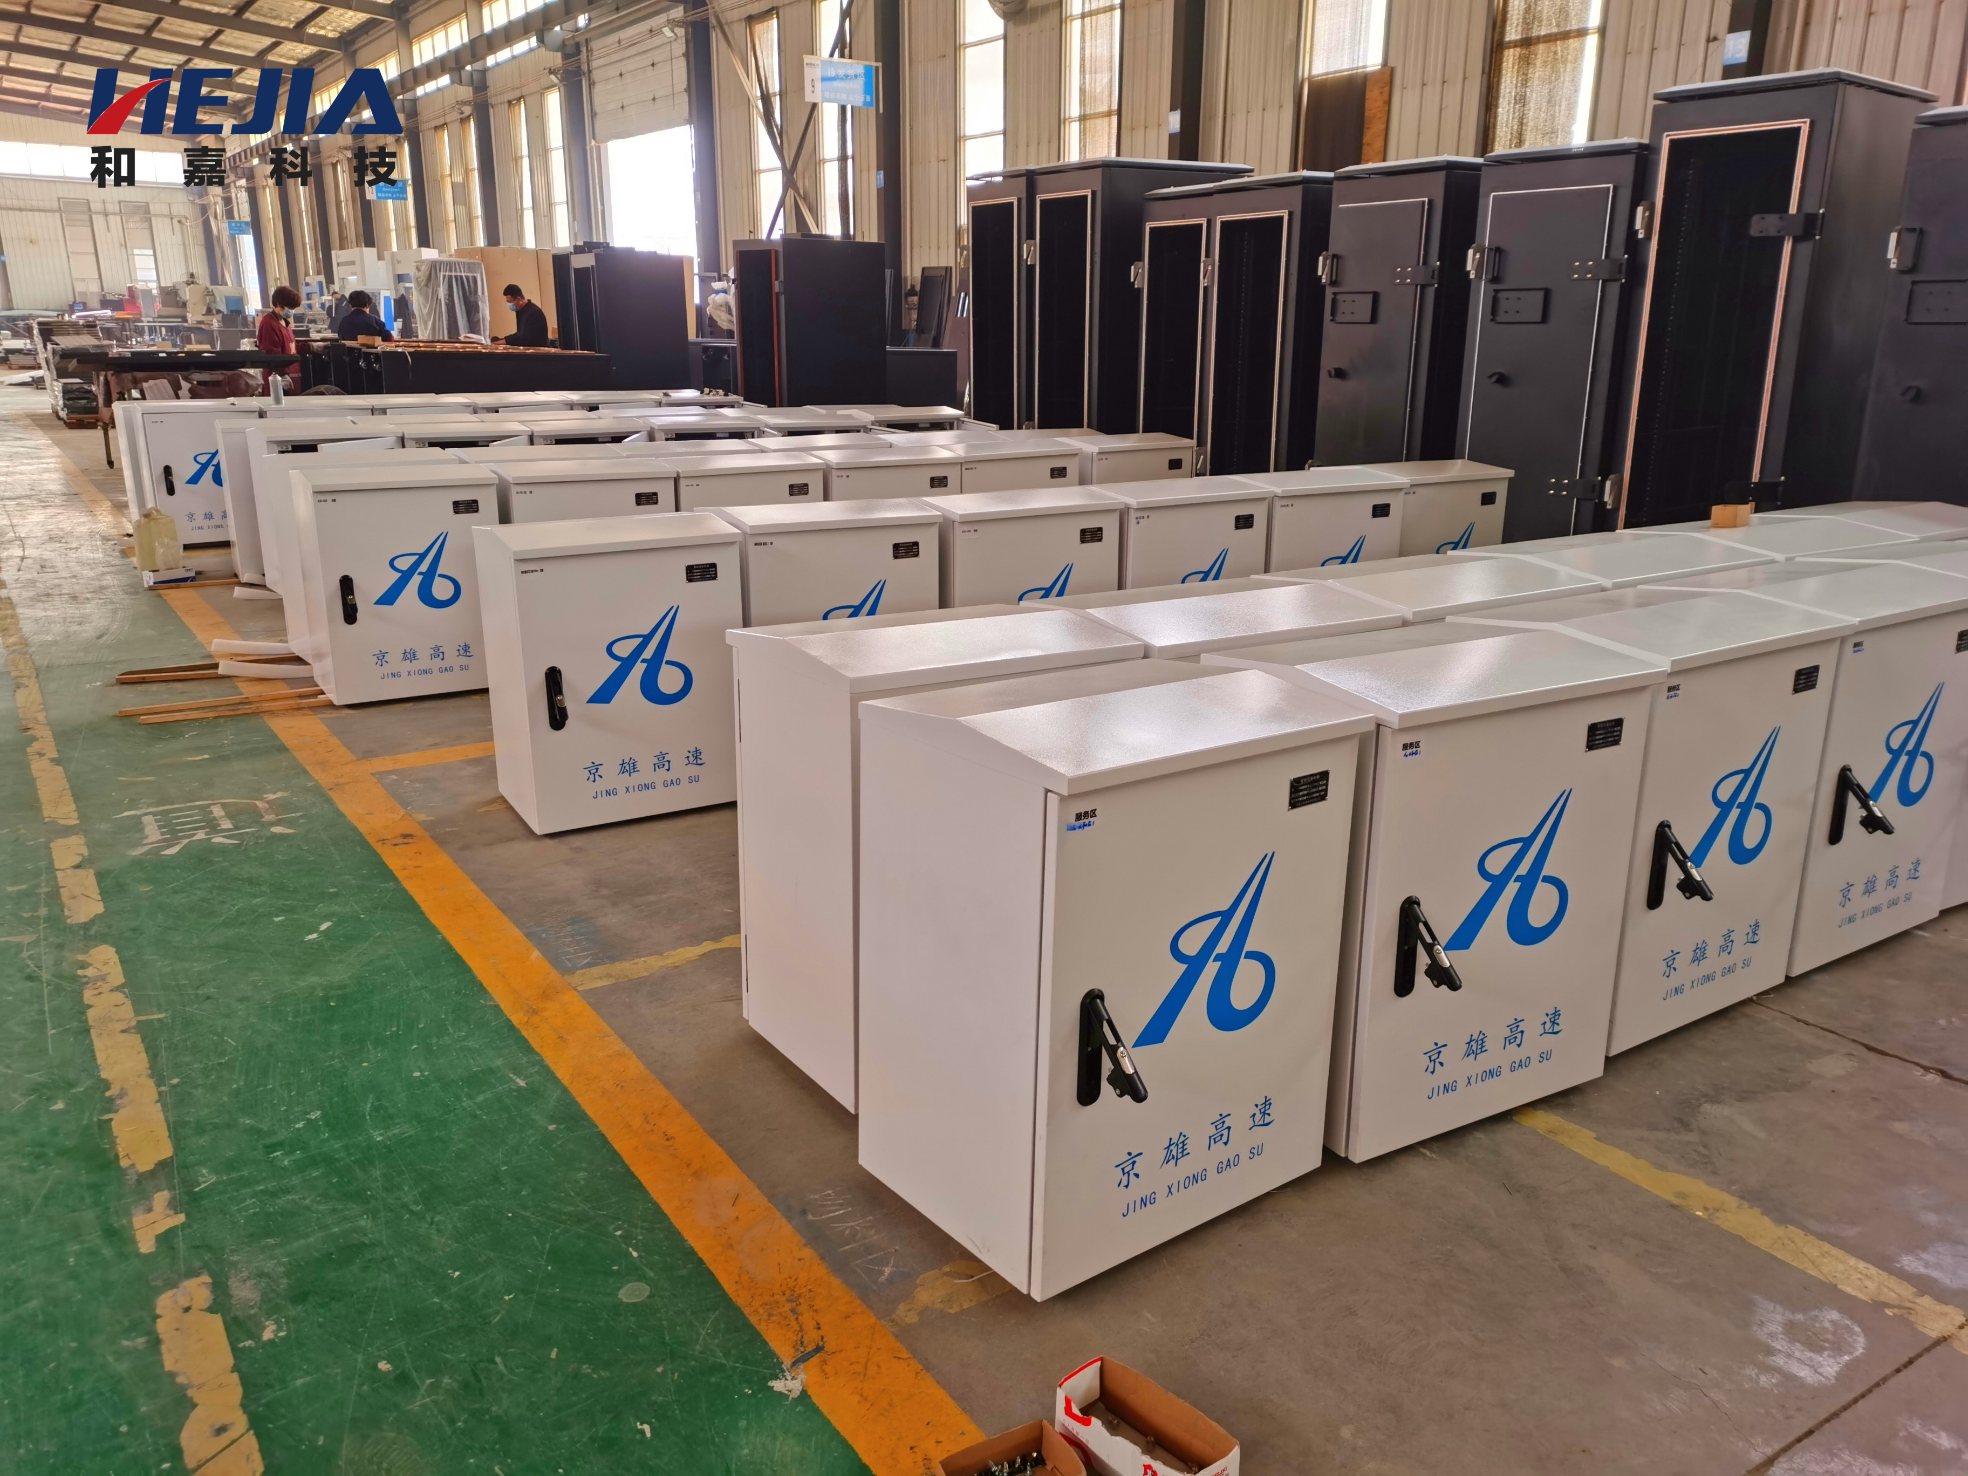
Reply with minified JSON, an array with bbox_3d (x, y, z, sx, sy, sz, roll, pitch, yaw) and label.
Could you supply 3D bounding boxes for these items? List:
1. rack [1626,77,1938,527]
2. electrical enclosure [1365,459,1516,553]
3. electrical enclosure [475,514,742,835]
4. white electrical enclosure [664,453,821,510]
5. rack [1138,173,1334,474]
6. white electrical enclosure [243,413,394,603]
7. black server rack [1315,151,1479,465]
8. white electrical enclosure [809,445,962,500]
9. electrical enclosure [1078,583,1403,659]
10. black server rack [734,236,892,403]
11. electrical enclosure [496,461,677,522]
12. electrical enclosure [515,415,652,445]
[{"bbox_3d":[3.302,-1.554,6.535,0.925,2.203,0.720,-12,20,-37],"label":"rack"},{"bbox_3d":[1.740,-0.722,6.348,0.623,0.813,0.507,-9,18,-30],"label":"electrical enclosure"},{"bbox_3d":[-1.032,-0.211,4.280,0.604,0.784,0.465,-8,18,-29],"label":"electrical enclosure"},{"bbox_3d":[-0.987,-0.726,6.117,0.604,0.784,0.465,-9,18,-31],"label":"white electrical enclosure"},{"bbox_3d":[1.574,-1.995,8.601,0.800,2.027,1.420,-8,18,-27],"label":"rack"},{"bbox_3d":[-3.235,-1.145,7.639,0.620,0.820,0.498,-10,18,-32],"label":"white electrical enclosure"},{"bbox_3d":[2.356,-1.895,8.057,0.920,2.031,0.715,-10,19,-33],"label":"black server rack"},{"bbox_3d":[-0.498,-0.840,6.700,0.623,0.813,0.507,-9,18,-31],"label":"white electrical enclosure"},{"bbox_3d":[0.446,0.095,3.183,0.600,0.785,0.479,-9,18,-30],"label":"electrical enclosure"},{"bbox_3d":[-1.414,-3.041,12.516,0.890,1.887,0.900,-9,18,-32],"label":"black server rack"},{"bbox_3d":[-1.561,-0.676,6.011,0.620,0.820,0.498,-9,18,-30],"label":"electrical enclosure"},{"bbox_3d":[-2.088,-1.235,7.999,0.620,0.820,0.498,-10,18,-32],"label":"electrical enclosure"}]

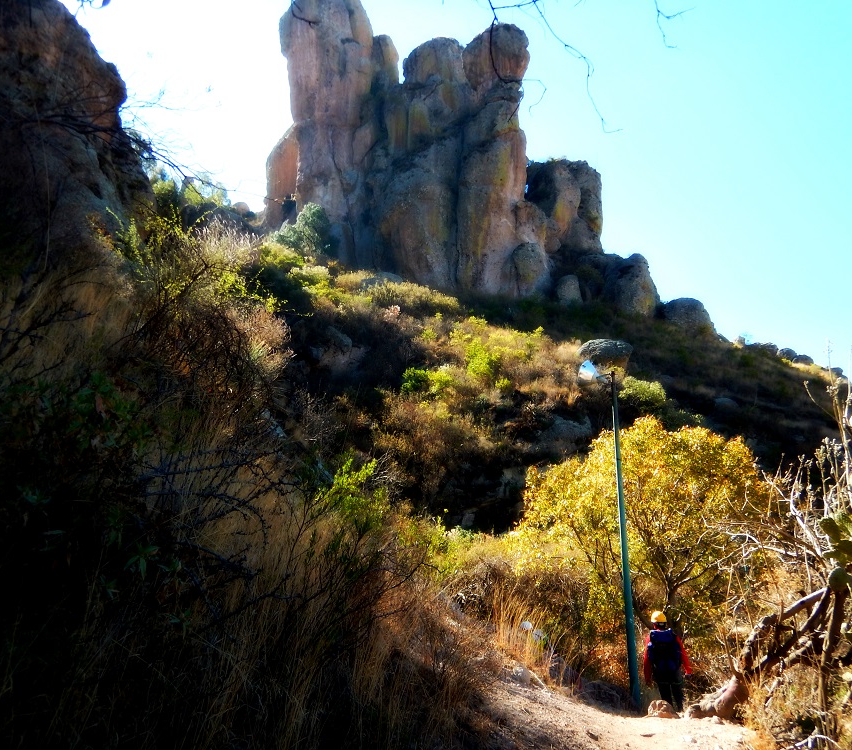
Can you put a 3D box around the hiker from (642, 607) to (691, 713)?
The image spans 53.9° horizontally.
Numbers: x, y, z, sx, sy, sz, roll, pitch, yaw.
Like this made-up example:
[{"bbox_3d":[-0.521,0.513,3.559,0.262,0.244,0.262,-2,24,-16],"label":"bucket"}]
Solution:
[{"bbox_3d":[3.647,4.466,12.600,0.660,1.750,0.500,-3,-17,10],"label":"hiker"}]

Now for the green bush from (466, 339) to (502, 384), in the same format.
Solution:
[{"bbox_3d":[3.142,-0.671,45.000,1.950,2.250,1.900,0,-17,0],"label":"green bush"}]

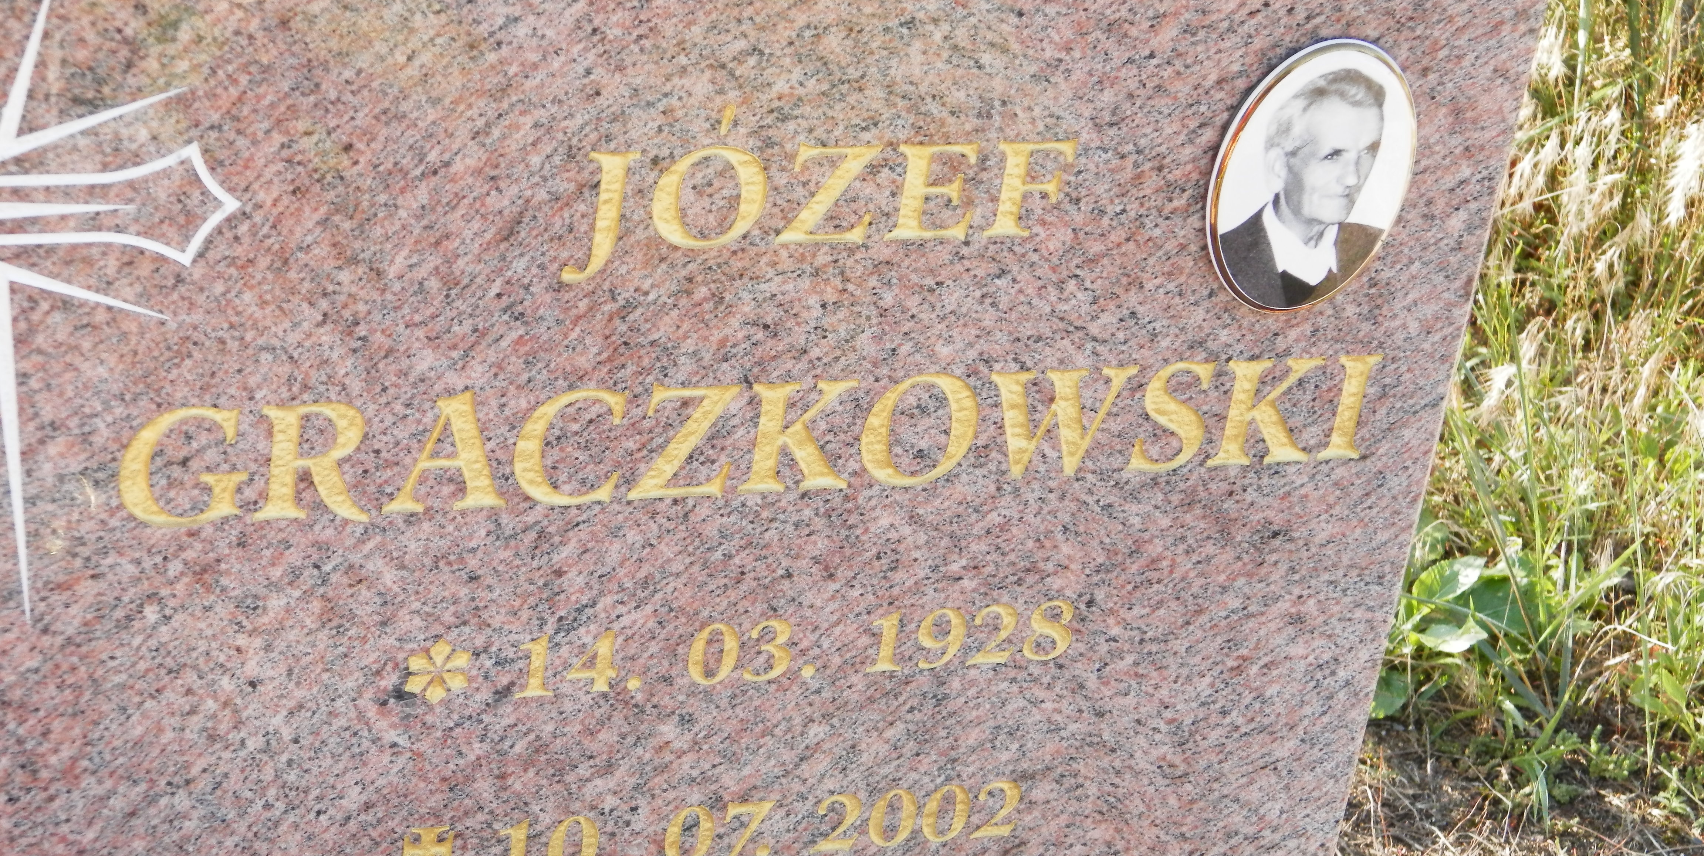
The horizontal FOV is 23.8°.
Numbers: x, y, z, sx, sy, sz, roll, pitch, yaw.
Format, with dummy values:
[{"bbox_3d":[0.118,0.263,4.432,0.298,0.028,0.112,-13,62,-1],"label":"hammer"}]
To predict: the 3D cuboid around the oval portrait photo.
[{"bbox_3d":[0.182,-0.099,1.593,0.090,0.120,0.011,-3,31,-22],"label":"oval portrait photo"}]

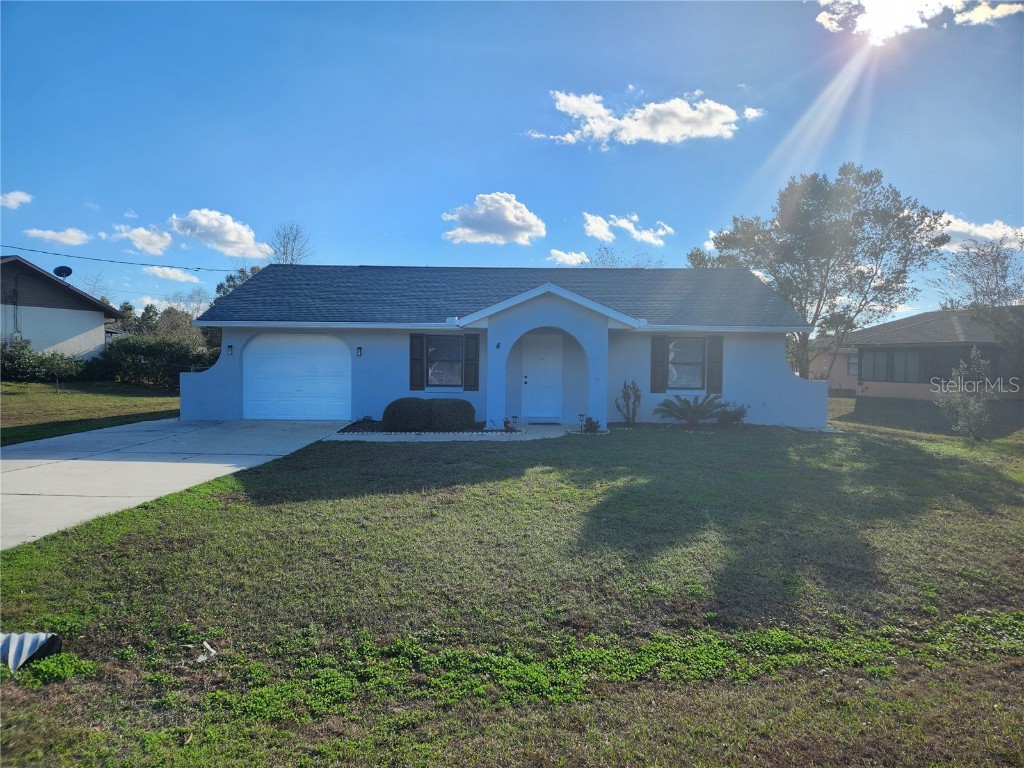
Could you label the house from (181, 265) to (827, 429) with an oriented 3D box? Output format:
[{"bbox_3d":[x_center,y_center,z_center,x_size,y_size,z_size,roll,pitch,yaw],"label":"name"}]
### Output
[{"bbox_3d":[-0.080,-1.370,20.700,16.100,4.550,10.500,1,2,2],"label":"house"}]

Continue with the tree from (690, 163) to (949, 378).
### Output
[{"bbox_3d":[11.450,-3.700,25.400,9.500,9.100,8.800,1,2,0],"label":"tree"}]

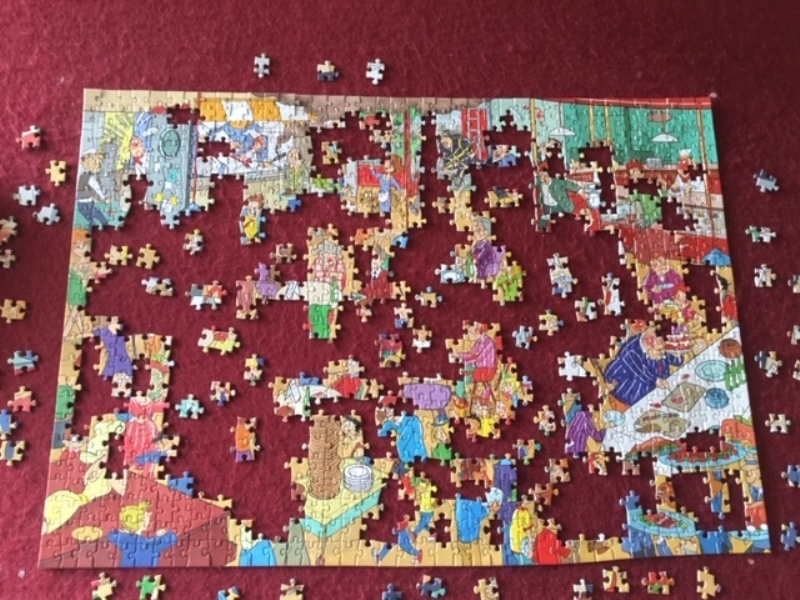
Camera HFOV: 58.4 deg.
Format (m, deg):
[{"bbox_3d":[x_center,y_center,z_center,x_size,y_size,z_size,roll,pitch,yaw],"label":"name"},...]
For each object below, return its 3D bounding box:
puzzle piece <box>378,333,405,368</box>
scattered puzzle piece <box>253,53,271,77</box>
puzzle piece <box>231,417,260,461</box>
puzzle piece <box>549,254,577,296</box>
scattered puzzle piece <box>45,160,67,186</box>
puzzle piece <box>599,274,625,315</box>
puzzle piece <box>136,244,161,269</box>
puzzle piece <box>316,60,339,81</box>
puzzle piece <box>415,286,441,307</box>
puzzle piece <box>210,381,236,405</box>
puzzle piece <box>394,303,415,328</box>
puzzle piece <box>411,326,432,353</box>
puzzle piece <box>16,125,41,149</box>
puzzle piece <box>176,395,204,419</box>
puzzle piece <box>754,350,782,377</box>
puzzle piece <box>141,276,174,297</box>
[{"bbox_3d":[-0.010,0.050,0.714,0.030,0.002,0.033,1,76,-3],"label":"puzzle piece"},{"bbox_3d":[-0.150,-0.255,0.781,0.017,0.002,0.031,2,77,-2],"label":"scattered puzzle piece"},{"bbox_3d":[-0.148,0.133,0.684,0.028,0.003,0.042,-1,77,-3],"label":"puzzle piece"},{"bbox_3d":[0.169,-0.025,0.743,0.029,0.002,0.049,-4,77,-4],"label":"puzzle piece"},{"bbox_3d":[-0.356,-0.131,0.741,0.020,0.002,0.028,-2,76,-3],"label":"scattered puzzle piece"},{"bbox_3d":[0.218,-0.006,0.741,0.028,0.002,0.046,3,77,-2],"label":"puzzle piece"},{"bbox_3d":[-0.254,-0.044,0.726,0.022,0.002,0.026,10,76,-1],"label":"puzzle piece"},{"bbox_3d":[-0.079,-0.251,0.784,0.023,0.002,0.025,1,76,-3],"label":"puzzle piece"},{"bbox_3d":[0.029,-0.003,0.730,0.028,0.002,0.022,3,77,-2],"label":"puzzle piece"},{"bbox_3d":[-0.172,0.091,0.696,0.023,0.002,0.024,3,76,-2],"label":"puzzle piece"},{"bbox_3d":[0.004,0.015,0.720,0.020,0.002,0.025,0,76,-3],"label":"puzzle piece"},{"bbox_3d":[0.021,0.039,0.715,0.019,0.002,0.029,6,76,-1],"label":"puzzle piece"},{"bbox_3d":[-0.386,-0.169,0.745,0.024,0.003,0.024,-11,77,-5],"label":"puzzle piece"},{"bbox_3d":[-0.203,0.103,0.692,0.027,0.002,0.023,5,76,-2],"label":"puzzle piece"},{"bbox_3d":[0.376,0.066,0.732,0.028,0.002,0.027,4,77,-2],"label":"puzzle piece"},{"bbox_3d":[-0.242,-0.014,0.715,0.033,0.002,0.018,7,76,-1],"label":"puzzle piece"}]

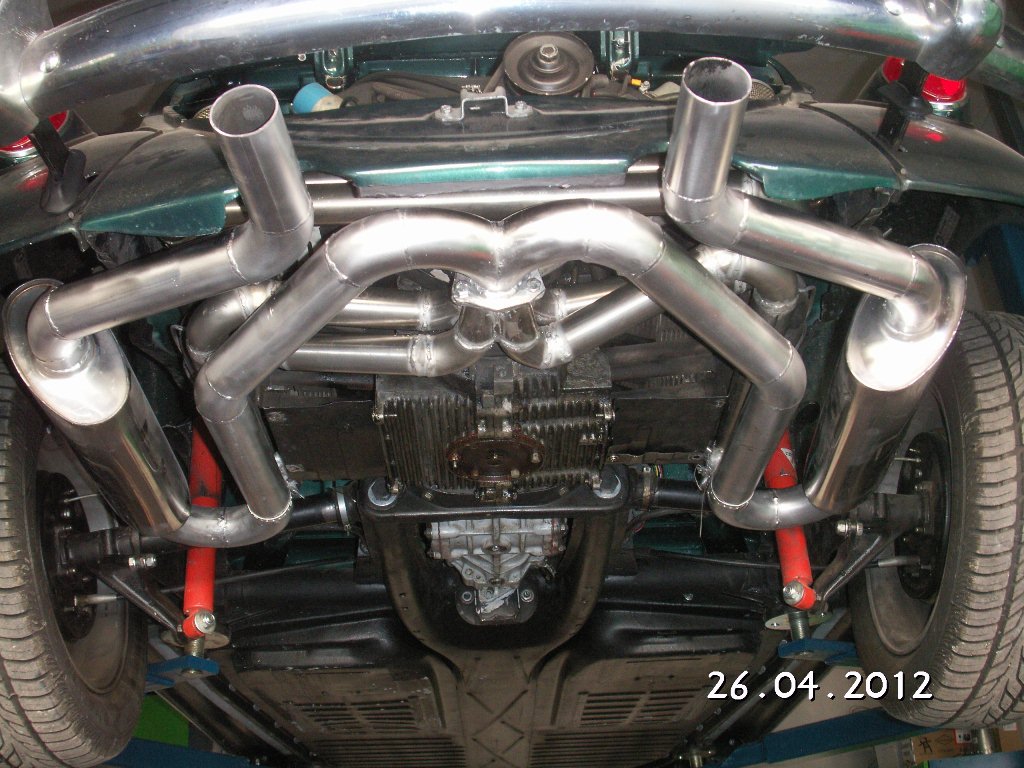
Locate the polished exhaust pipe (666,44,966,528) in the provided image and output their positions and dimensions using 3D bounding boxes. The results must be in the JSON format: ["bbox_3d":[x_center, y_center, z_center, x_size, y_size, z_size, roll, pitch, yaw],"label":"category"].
[{"bbox_3d":[0.349,-0.066,1.252,0.395,0.229,0.735,-2,-28,-1],"label":"polished exhaust pipe"}]

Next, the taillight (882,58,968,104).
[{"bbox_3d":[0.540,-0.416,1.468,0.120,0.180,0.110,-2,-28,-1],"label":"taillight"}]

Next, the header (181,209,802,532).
[{"bbox_3d":[-0.015,-0.014,1.304,0.676,0.170,0.570,-2,-28,-1],"label":"header"}]

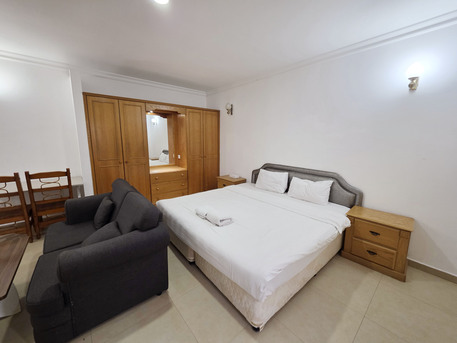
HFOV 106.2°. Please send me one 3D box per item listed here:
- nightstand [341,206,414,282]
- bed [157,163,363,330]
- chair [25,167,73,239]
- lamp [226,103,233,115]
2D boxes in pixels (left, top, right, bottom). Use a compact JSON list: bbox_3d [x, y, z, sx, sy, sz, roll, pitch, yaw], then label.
[{"bbox_3d":[1.845,0.846,2.158,0.430,0.592,0.590,-8,14,-39],"label":"nightstand"},{"bbox_3d":[0.406,0.527,2.594,2.064,1.005,2.010,-8,14,-39],"label":"bed"},{"bbox_3d":[-2.743,0.446,2.728,0.445,1.002,0.460,-8,14,-39],"label":"chair"},{"bbox_3d":[0.034,-1.520,4.197,0.165,0.270,0.110,-8,14,-39],"label":"lamp"}]

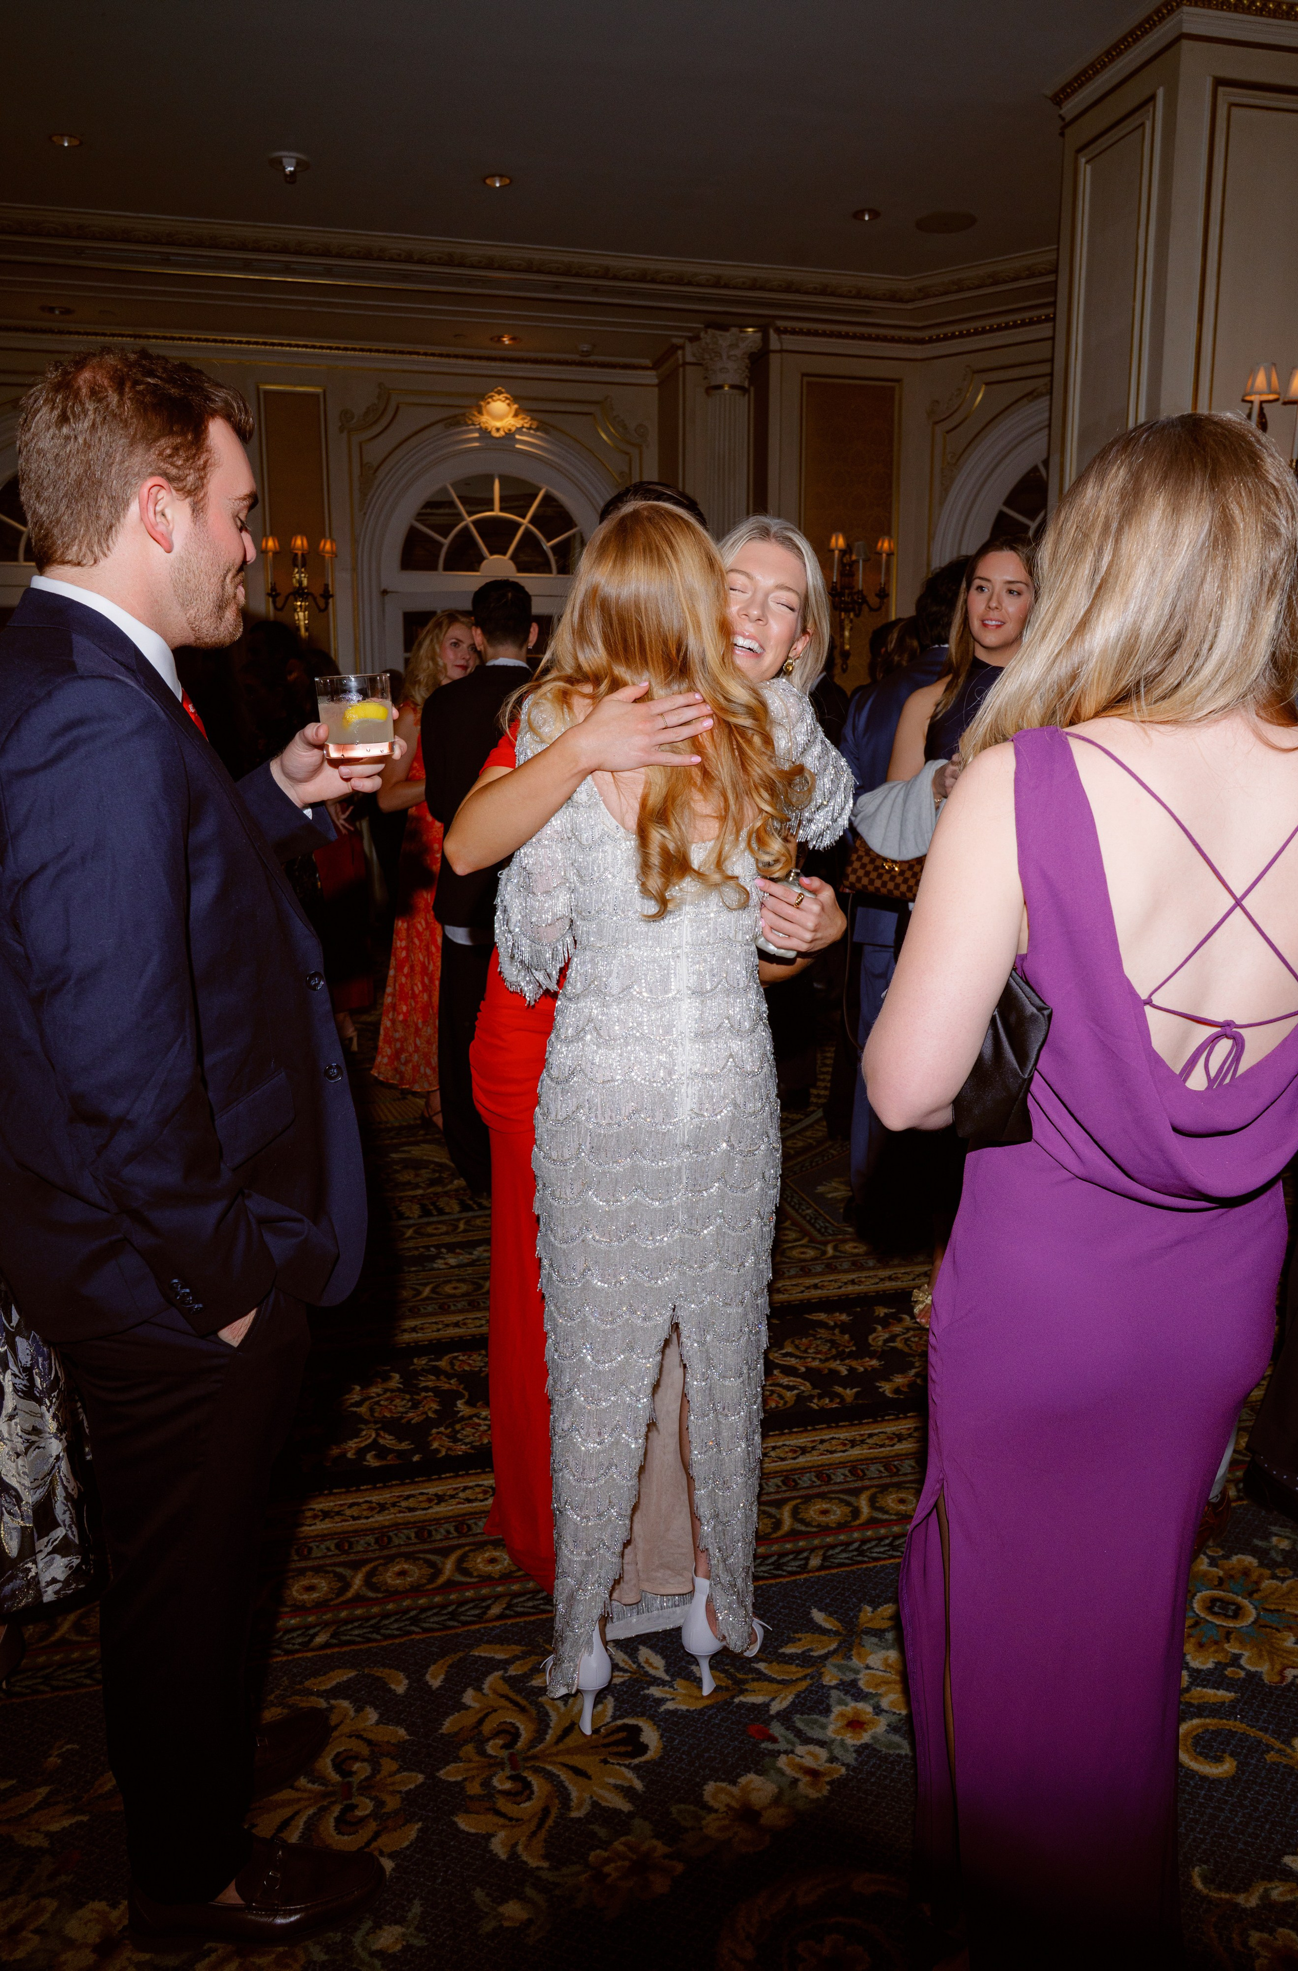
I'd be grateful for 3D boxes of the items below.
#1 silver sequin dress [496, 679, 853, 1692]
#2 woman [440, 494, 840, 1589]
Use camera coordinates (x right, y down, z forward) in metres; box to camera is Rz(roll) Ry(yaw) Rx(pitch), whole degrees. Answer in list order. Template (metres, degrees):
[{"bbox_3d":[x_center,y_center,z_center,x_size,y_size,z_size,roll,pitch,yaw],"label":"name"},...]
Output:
[{"bbox_3d":[0.016,0.279,2.008,0.500,1.440,0.440,-3,11,-13],"label":"silver sequin dress"},{"bbox_3d":[0.001,0.170,2.129,0.560,1.730,0.520,-1,11,-7],"label":"woman"}]

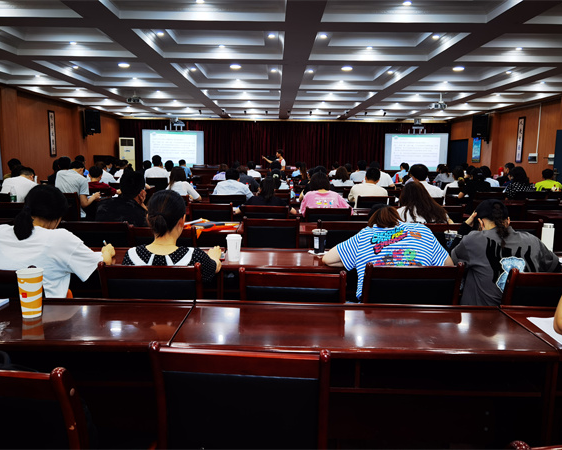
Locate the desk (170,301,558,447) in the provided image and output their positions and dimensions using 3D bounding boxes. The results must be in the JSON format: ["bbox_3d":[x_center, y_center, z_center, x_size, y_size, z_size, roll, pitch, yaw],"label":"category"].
[{"bbox_3d":[0.295,0.781,1.985,1.420,0.760,0.530,1,8,-1],"label":"desk"}]

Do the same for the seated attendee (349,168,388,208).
[{"bbox_3d":[1.073,-0.138,6.096,0.520,1.240,0.800,1,8,0],"label":"seated attendee"}]

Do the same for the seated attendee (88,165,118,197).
[{"bbox_3d":[-2.839,-0.298,7.509,0.520,1.274,0.750,2,8,9],"label":"seated attendee"}]

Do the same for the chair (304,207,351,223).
[{"bbox_3d":[0.446,0.254,4.796,0.490,0.898,0.551,1,8,0],"label":"chair"}]

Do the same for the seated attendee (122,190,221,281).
[{"bbox_3d":[-0.567,0.399,2.485,0.503,1.169,0.800,1,8,-1],"label":"seated attendee"}]

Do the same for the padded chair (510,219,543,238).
[{"bbox_3d":[1.802,0.370,3.925,0.520,0.890,0.540,1,8,0],"label":"padded chair"}]

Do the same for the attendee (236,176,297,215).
[{"bbox_3d":[-0.143,0.046,4.987,0.620,1.160,0.800,1,8,0],"label":"attendee"}]

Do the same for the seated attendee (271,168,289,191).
[{"bbox_3d":[-0.012,-0.246,6.994,0.460,1.180,0.750,1,9,0],"label":"seated attendee"}]

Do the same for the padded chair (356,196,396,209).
[{"bbox_3d":[1.185,0.070,6.195,0.490,0.898,0.551,1,8,0],"label":"padded chair"}]

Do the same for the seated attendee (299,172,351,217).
[{"bbox_3d":[0.469,0.054,4.875,0.556,1.196,0.800,1,8,-1],"label":"seated attendee"}]

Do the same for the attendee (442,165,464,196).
[{"bbox_3d":[2.955,-0.339,8.002,0.490,1.265,0.734,1,8,0],"label":"attendee"}]

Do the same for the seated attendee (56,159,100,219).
[{"bbox_3d":[-2.765,-0.192,6.464,0.550,1.360,0.780,3,8,17],"label":"seated attendee"}]

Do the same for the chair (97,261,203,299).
[{"bbox_3d":[-0.581,0.568,2.340,0.450,0.875,0.500,1,8,-1],"label":"chair"}]

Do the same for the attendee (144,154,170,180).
[{"bbox_3d":[-2.409,-0.701,9.294,0.500,1.310,0.800,1,8,0],"label":"attendee"}]

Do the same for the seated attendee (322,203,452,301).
[{"bbox_3d":[0.582,0.438,2.592,0.718,1.088,0.800,1,8,-1],"label":"seated attendee"}]

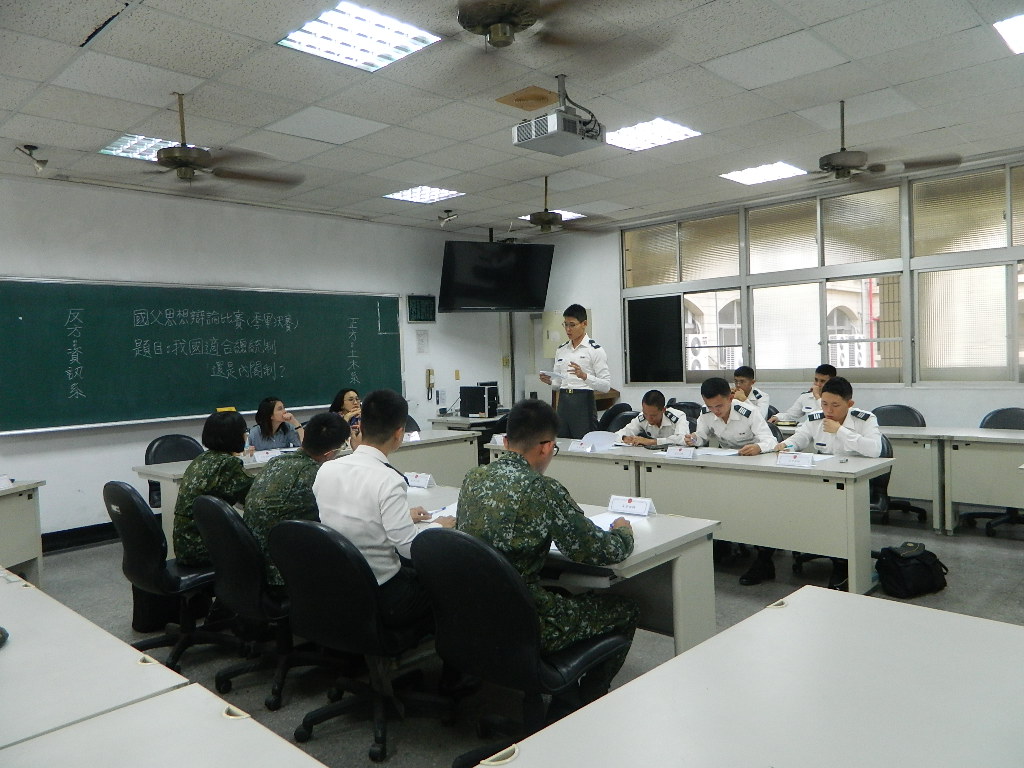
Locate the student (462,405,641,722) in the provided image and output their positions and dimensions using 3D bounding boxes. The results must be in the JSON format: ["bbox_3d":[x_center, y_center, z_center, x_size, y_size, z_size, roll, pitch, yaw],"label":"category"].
[{"bbox_3d":[0.192,0.683,2.616,0.560,1.284,0.900,0,3,41],"label":"student"}]

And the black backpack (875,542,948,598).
[{"bbox_3d":[2.414,1.098,4.467,0.360,0.280,0.260,-2,3,-12],"label":"black backpack"}]

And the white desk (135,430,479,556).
[{"bbox_3d":[-1.526,0.899,6.320,0.704,0.689,2.928,0,3,44],"label":"white desk"}]

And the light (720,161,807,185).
[{"bbox_3d":[2.230,-1.872,6.558,0.600,0.060,0.600,1,3,44],"label":"light"}]

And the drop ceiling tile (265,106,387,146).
[{"bbox_3d":[-1.181,-1.654,4.740,0.600,0.018,0.600,0,3,44],"label":"drop ceiling tile"}]

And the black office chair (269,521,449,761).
[{"bbox_3d":[-0.557,0.903,2.905,0.600,0.878,0.630,-1,3,30],"label":"black office chair"}]

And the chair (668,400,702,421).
[{"bbox_3d":[1.541,0.640,6.917,0.580,0.890,0.620,0,3,44],"label":"chair"}]

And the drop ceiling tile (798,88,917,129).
[{"bbox_3d":[2.262,-1.786,4.832,0.600,0.020,0.600,1,3,44],"label":"drop ceiling tile"}]

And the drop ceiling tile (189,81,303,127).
[{"bbox_3d":[-1.584,-1.615,4.282,0.600,0.020,0.600,0,4,44],"label":"drop ceiling tile"}]

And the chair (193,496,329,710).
[{"bbox_3d":[-1.039,0.895,3.348,0.580,0.880,0.650,0,3,41],"label":"chair"}]

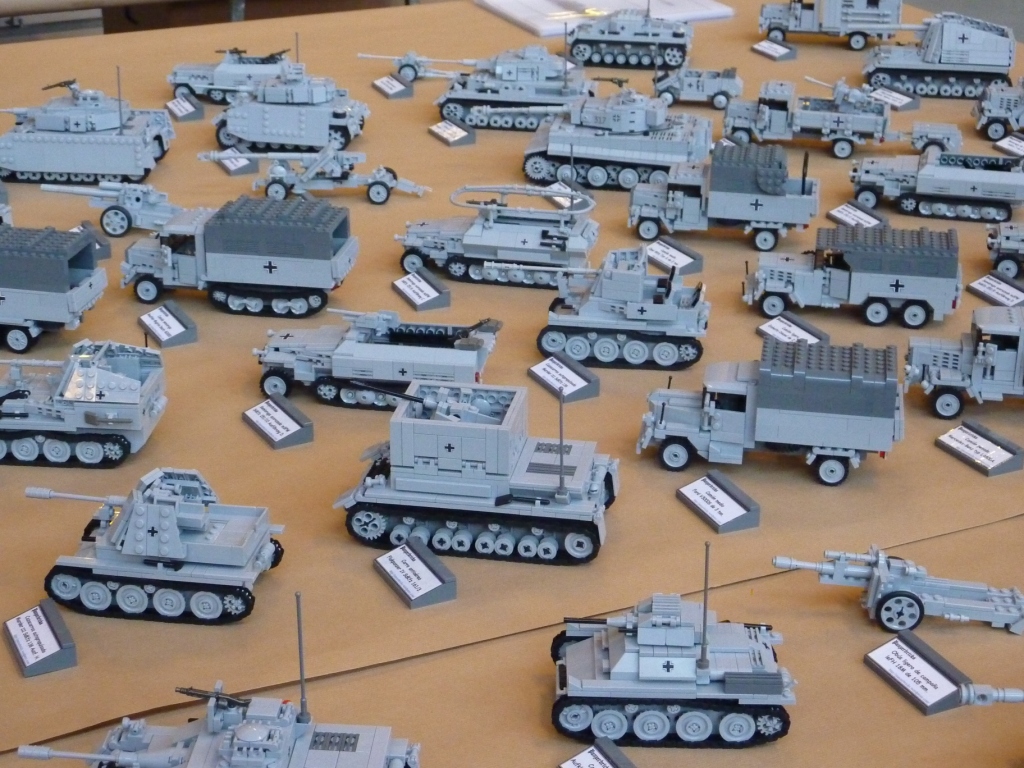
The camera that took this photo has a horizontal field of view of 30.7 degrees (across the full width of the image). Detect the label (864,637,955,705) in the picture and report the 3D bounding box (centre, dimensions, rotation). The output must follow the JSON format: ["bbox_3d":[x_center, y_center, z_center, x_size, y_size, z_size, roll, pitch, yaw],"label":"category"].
[{"bbox_3d":[0.237,0.170,1.103,0.022,0.002,0.060,-24,31,-17],"label":"label"}]

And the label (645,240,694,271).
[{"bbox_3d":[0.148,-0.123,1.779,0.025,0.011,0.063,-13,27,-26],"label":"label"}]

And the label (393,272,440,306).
[{"bbox_3d":[-0.085,-0.085,1.658,0.022,0.002,0.060,-23,31,-16],"label":"label"}]

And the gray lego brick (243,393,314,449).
[{"bbox_3d":[-0.179,0.028,1.422,0.032,0.016,0.064,-12,27,-27],"label":"gray lego brick"}]

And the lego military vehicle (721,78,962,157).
[{"bbox_3d":[0.376,-0.305,2.105,0.267,0.086,0.062,6,25,14],"label":"lego military vehicle"}]

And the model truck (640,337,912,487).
[{"bbox_3d":[0.192,0.017,1.372,0.192,0.090,0.064,5,24,11],"label":"model truck"}]

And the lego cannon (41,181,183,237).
[{"bbox_3d":[-0.382,-0.174,1.815,0.162,0.049,0.050,6,25,13],"label":"lego cannon"}]

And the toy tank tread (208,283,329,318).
[{"bbox_3d":[-0.216,-0.075,1.636,0.107,0.029,0.017,4,24,6],"label":"toy tank tread"}]

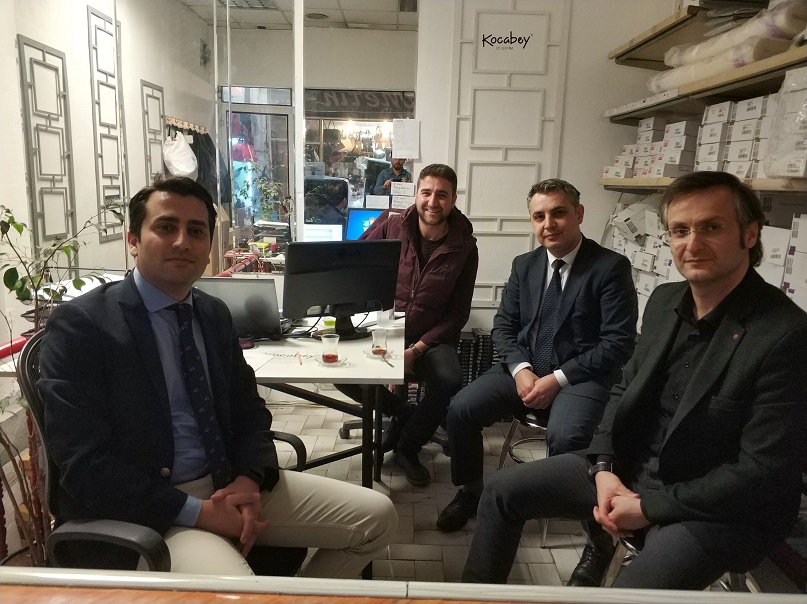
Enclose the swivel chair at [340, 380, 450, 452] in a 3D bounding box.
[{"bbox_3d":[0.024,0.246,3.072,0.600,0.940,0.600,6,11,24],"label":"swivel chair"}]

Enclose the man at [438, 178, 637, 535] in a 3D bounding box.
[{"bbox_3d":[0.498,0.219,2.288,0.620,1.300,0.680,8,12,31],"label":"man"}]

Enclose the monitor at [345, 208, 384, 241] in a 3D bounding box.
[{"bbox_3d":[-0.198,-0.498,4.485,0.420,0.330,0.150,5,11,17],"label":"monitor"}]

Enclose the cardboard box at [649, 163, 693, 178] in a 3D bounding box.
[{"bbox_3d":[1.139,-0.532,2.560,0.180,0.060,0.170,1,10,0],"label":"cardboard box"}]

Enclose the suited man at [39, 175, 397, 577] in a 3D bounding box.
[{"bbox_3d":[-0.396,0.377,1.373,0.780,1.270,0.600,9,13,34],"label":"suited man"}]

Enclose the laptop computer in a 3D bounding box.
[{"bbox_3d":[-0.610,-0.003,2.252,0.370,0.230,0.340,1,10,0],"label":"laptop computer"}]

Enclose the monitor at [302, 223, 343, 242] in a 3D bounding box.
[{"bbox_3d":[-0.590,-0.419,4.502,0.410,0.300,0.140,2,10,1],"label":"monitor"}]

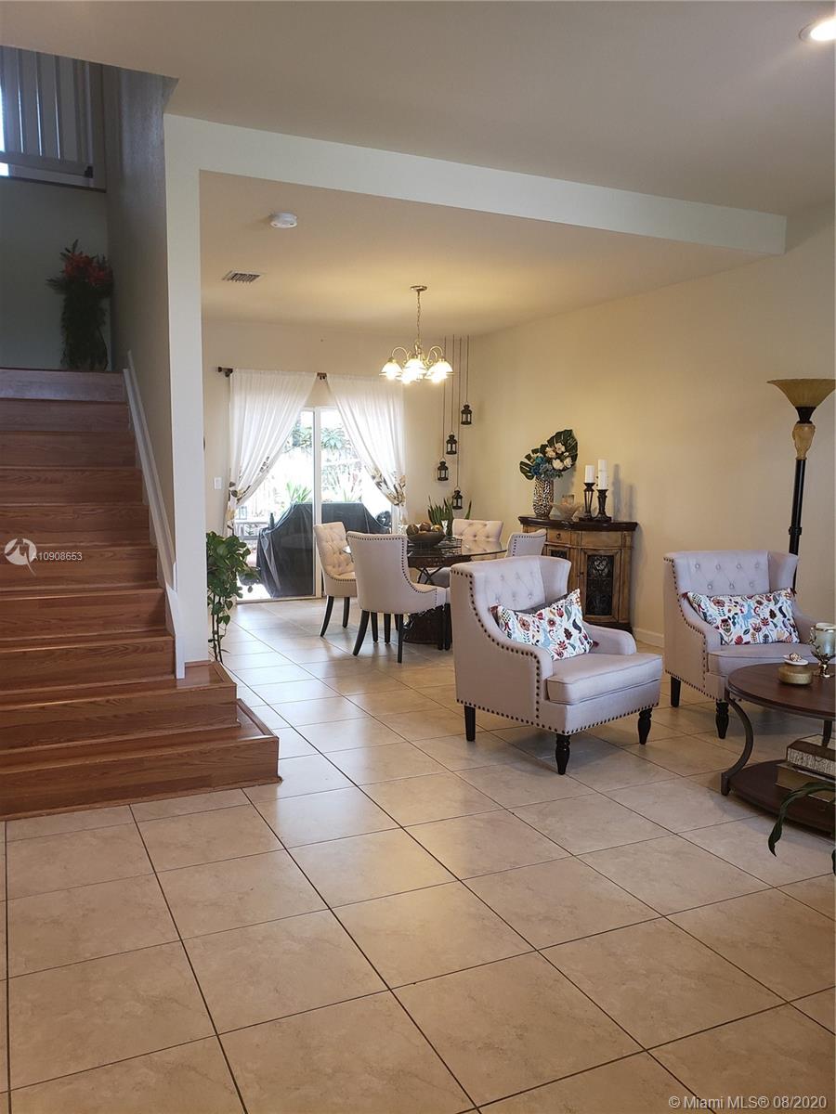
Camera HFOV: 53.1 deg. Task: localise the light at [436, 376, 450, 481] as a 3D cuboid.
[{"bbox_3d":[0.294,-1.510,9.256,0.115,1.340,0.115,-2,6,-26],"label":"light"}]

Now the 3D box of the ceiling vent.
[{"bbox_3d":[-1.339,-2.131,6.407,0.250,0.025,0.340,-2,6,-25],"label":"ceiling vent"}]

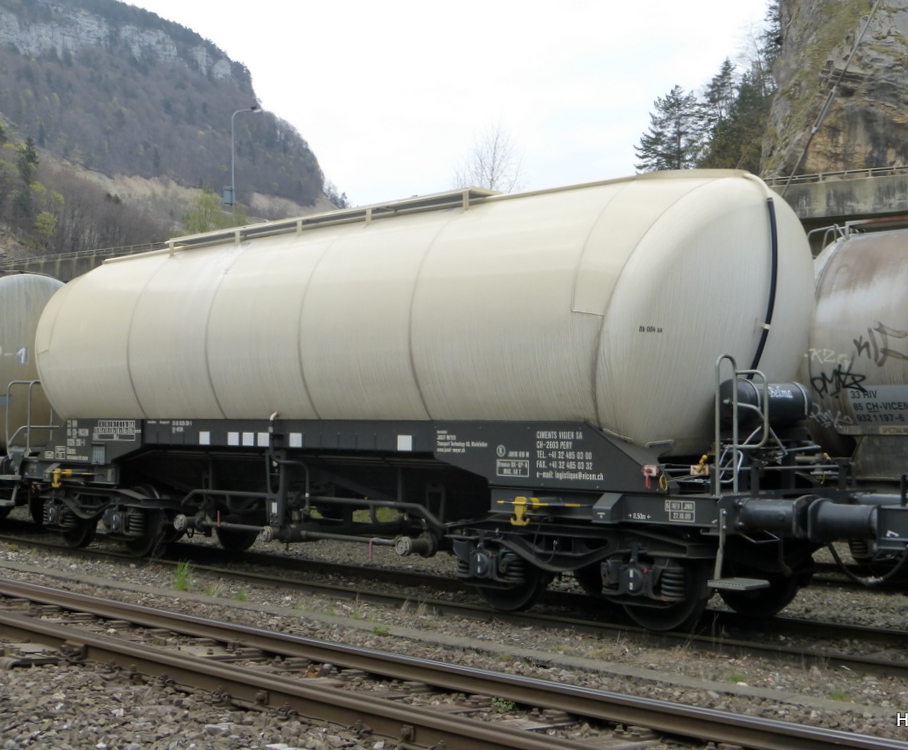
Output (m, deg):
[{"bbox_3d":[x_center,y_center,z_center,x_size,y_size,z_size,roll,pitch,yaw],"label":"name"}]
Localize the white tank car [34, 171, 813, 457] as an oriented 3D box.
[{"bbox_3d":[-1.170,-0.405,15.608,2.950,3.060,11.500,3,-3,-43],"label":"white tank car"}]

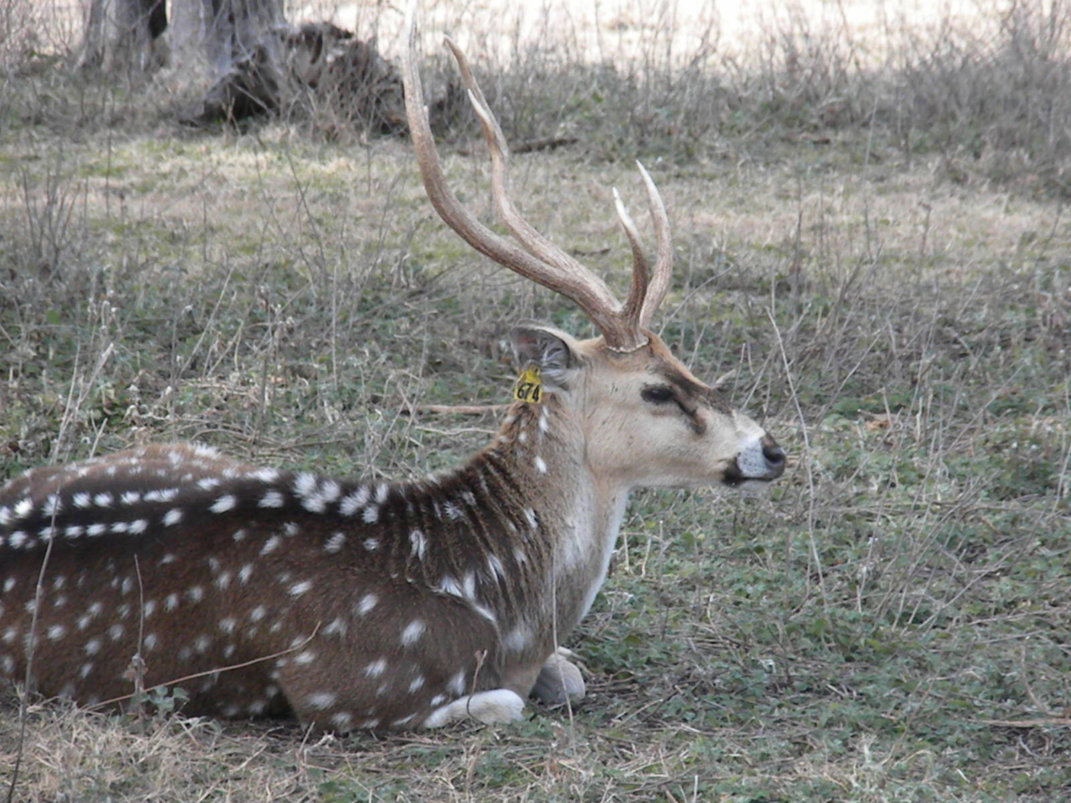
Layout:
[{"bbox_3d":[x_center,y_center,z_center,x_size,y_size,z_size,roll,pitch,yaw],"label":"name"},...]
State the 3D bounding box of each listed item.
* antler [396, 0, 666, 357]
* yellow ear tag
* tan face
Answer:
[{"bbox_3d":[0.004,-0.297,10.720,0.340,0.460,0.400,1,7,12],"label":"antler"},{"bbox_3d":[-0.011,-0.022,10.630,0.038,0.050,0.008,7,4,-12],"label":"yellow ear tag"},{"bbox_3d":[0.188,0.013,10.690,0.272,0.205,0.145,1,7,12],"label":"tan face"}]

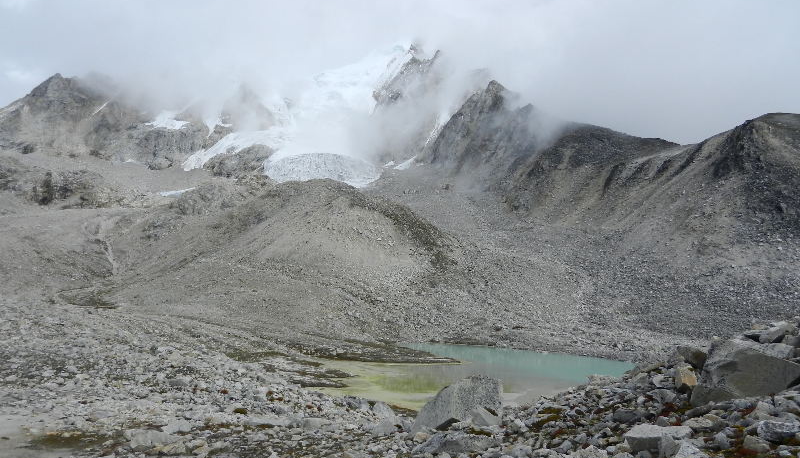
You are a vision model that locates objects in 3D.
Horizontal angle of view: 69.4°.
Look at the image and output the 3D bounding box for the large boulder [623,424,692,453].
[{"bbox_3d":[3.922,3.198,8.800,1.030,0.340,0.600,0,-1,0],"label":"large boulder"}]

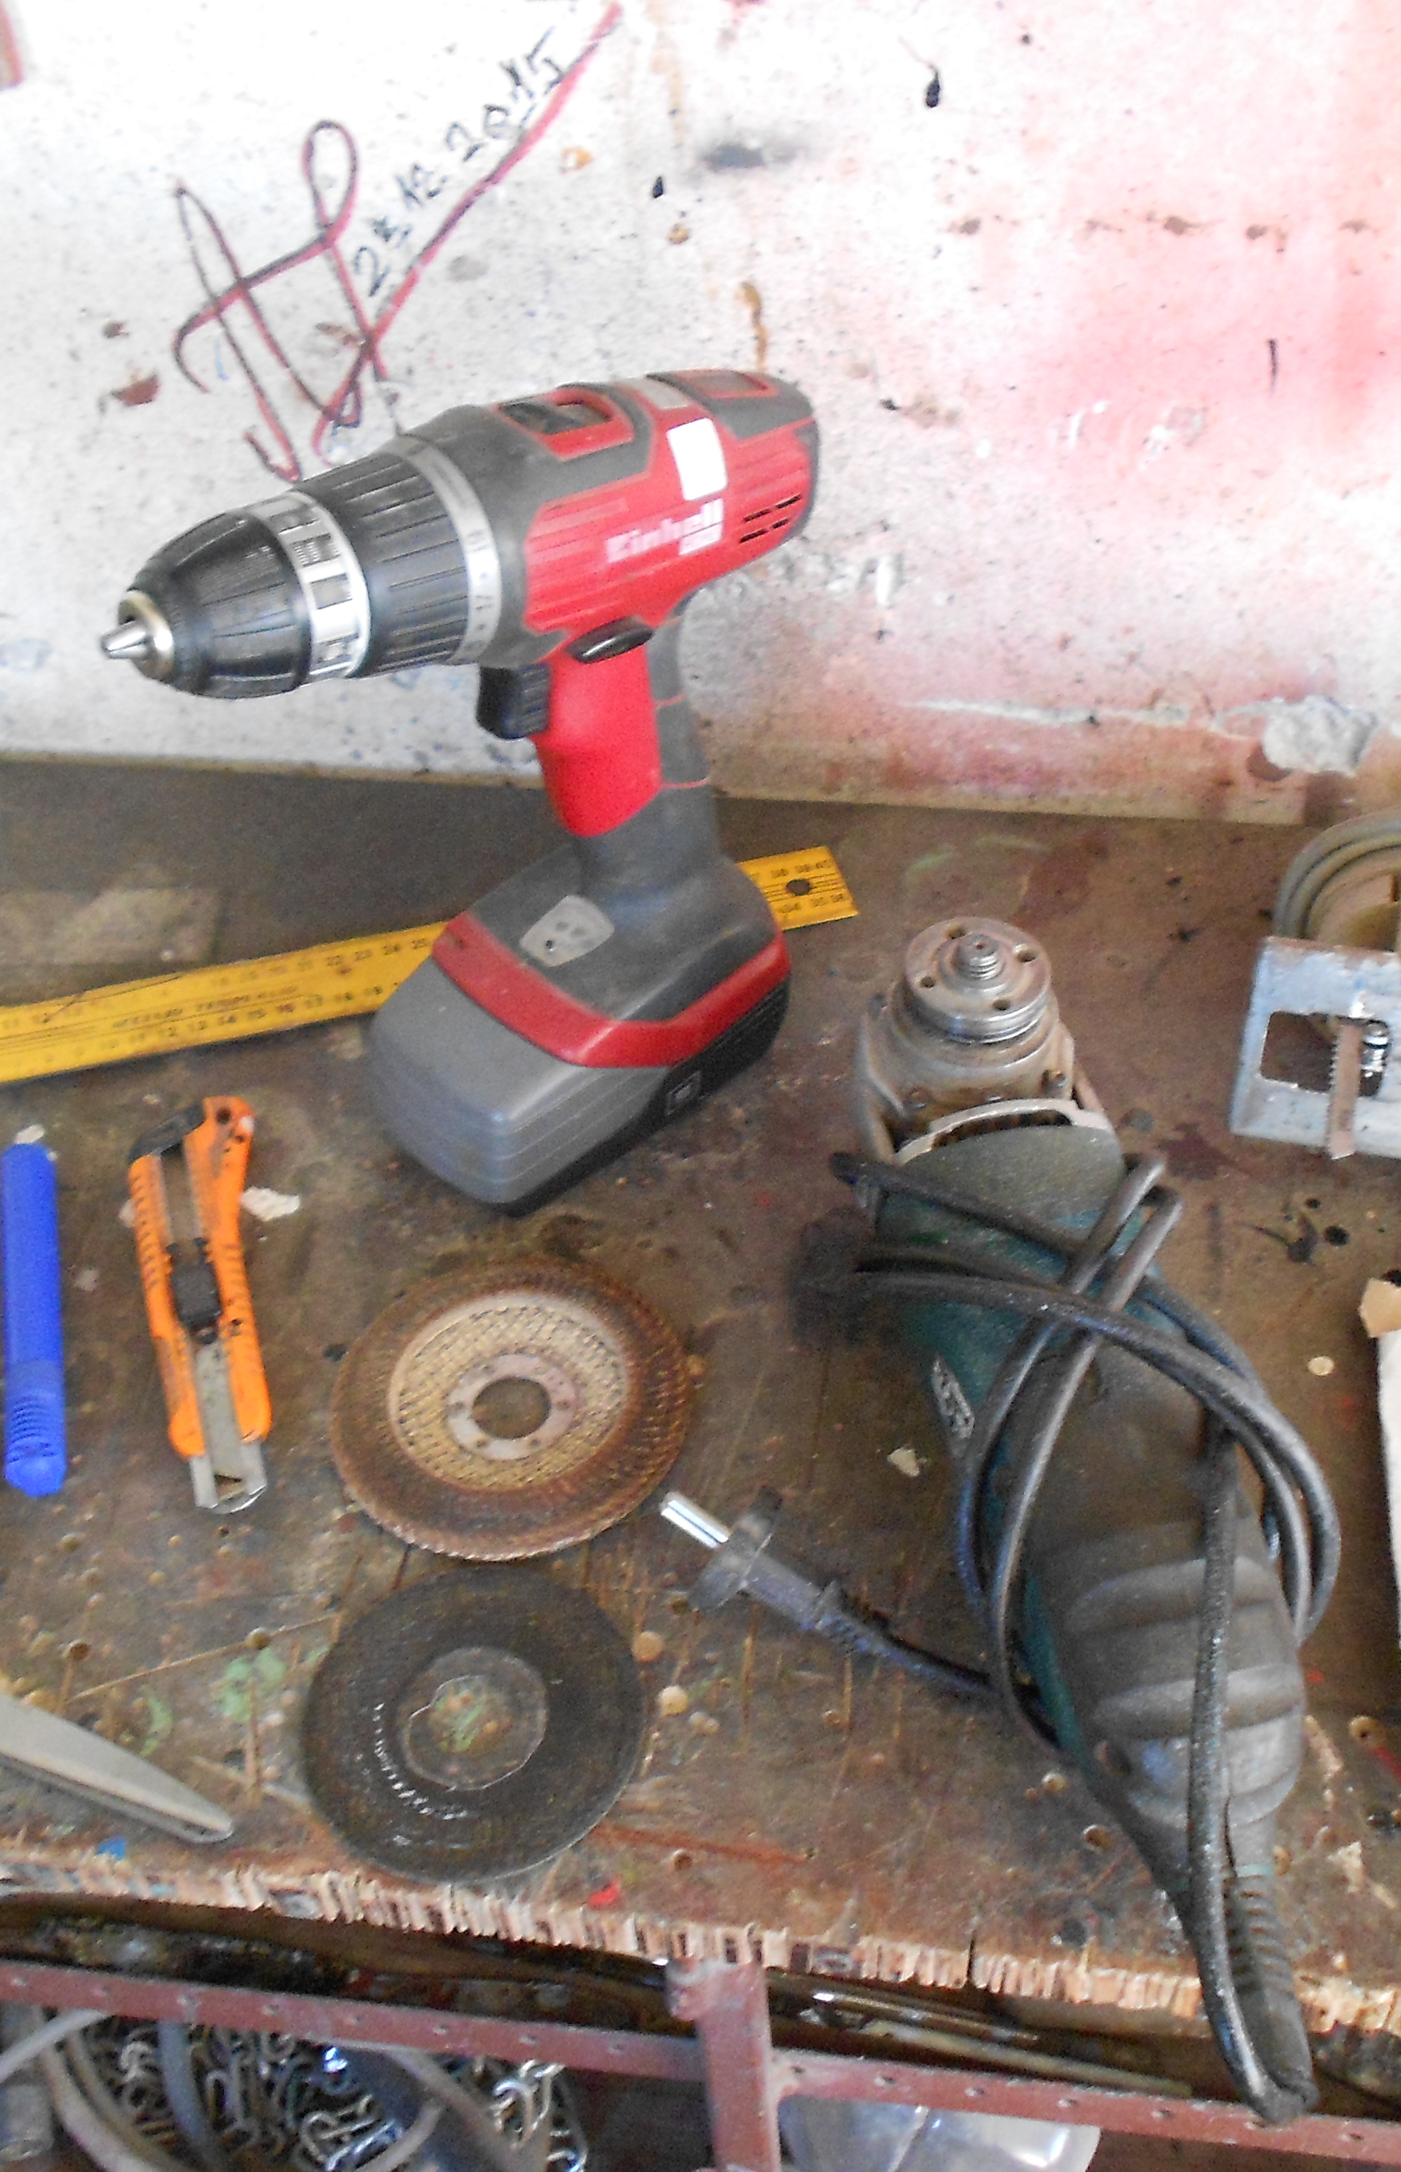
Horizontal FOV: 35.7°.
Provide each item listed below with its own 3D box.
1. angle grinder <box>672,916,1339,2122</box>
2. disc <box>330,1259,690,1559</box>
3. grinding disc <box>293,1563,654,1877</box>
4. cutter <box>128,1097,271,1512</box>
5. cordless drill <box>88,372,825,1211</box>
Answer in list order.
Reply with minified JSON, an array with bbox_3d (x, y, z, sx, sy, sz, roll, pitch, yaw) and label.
[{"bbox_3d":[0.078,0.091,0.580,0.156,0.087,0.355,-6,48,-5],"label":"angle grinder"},{"bbox_3d":[-0.055,0.091,0.633,0.105,0.012,0.105,0,48,0],"label":"disc"},{"bbox_3d":[-0.059,0.165,0.569,0.089,0.007,0.089,0,48,0],"label":"grinding disc"},{"bbox_3d":[-0.148,0.062,0.657,0.040,0.017,0.158,-11,48,-9],"label":"cutter"},{"bbox_3d":[-0.053,-0.081,0.630,0.224,0.248,0.074,-35,56,-27],"label":"cordless drill"}]

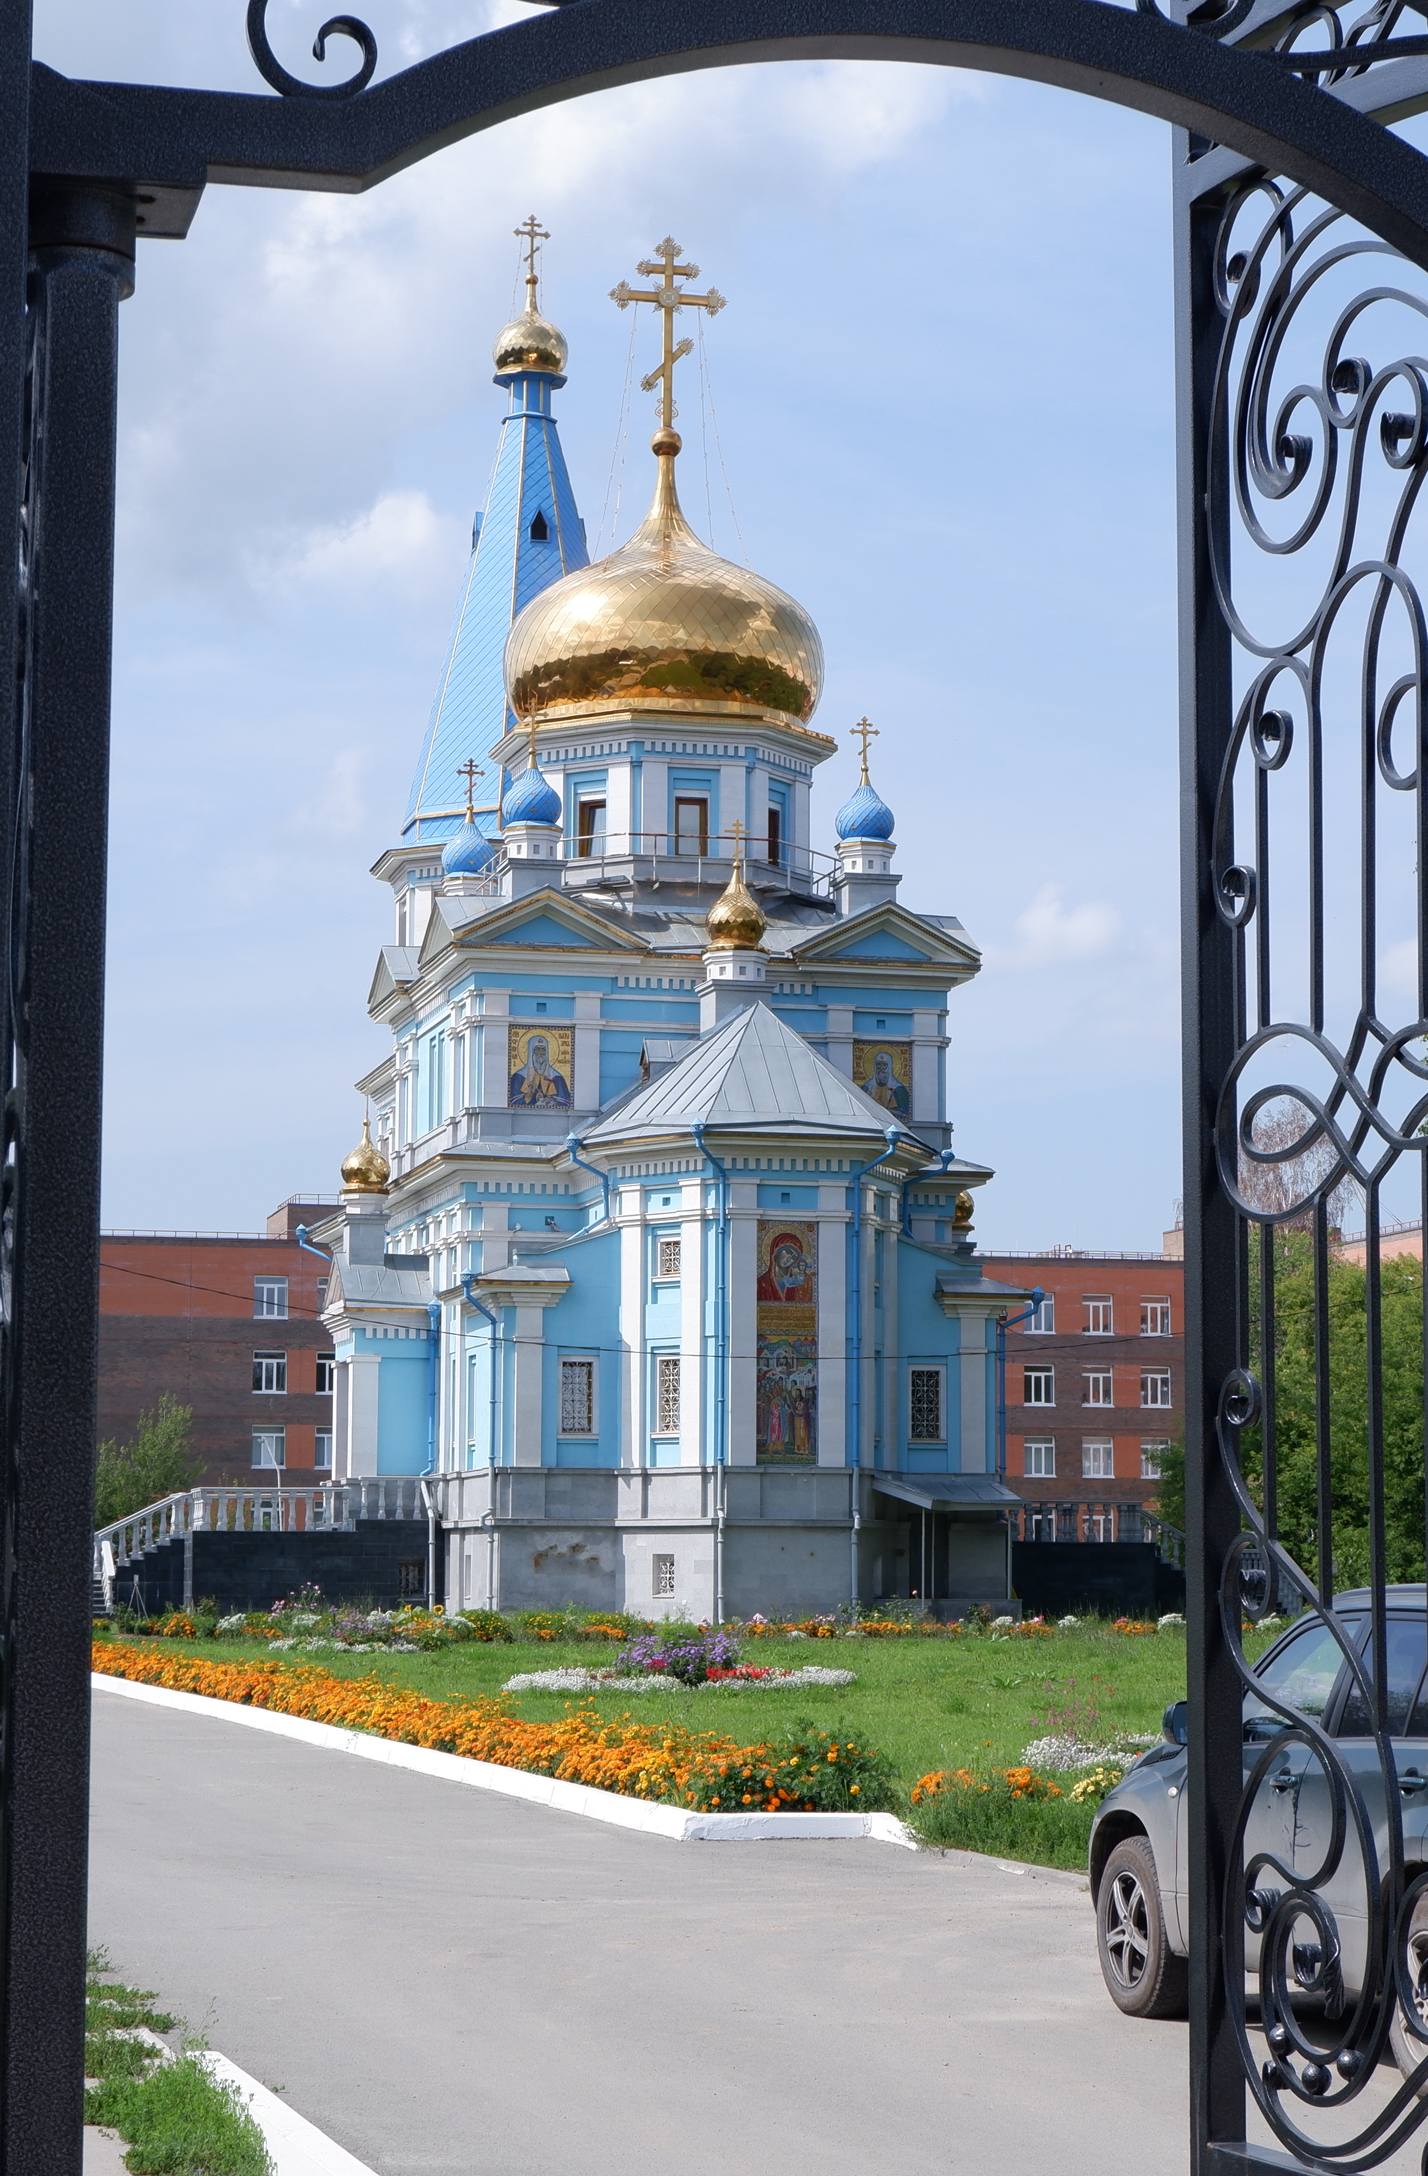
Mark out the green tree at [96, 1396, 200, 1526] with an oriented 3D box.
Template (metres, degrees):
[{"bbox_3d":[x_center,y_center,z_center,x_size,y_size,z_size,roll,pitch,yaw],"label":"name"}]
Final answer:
[{"bbox_3d":[-16.549,11.674,117.410,3.540,5.605,3.540,2,-6,-14],"label":"green tree"}]

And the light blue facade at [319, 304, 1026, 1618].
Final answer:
[{"bbox_3d":[-2.033,-5.808,96.511,16.200,35.921,29.211,2,-6,-14],"label":"light blue facade"}]

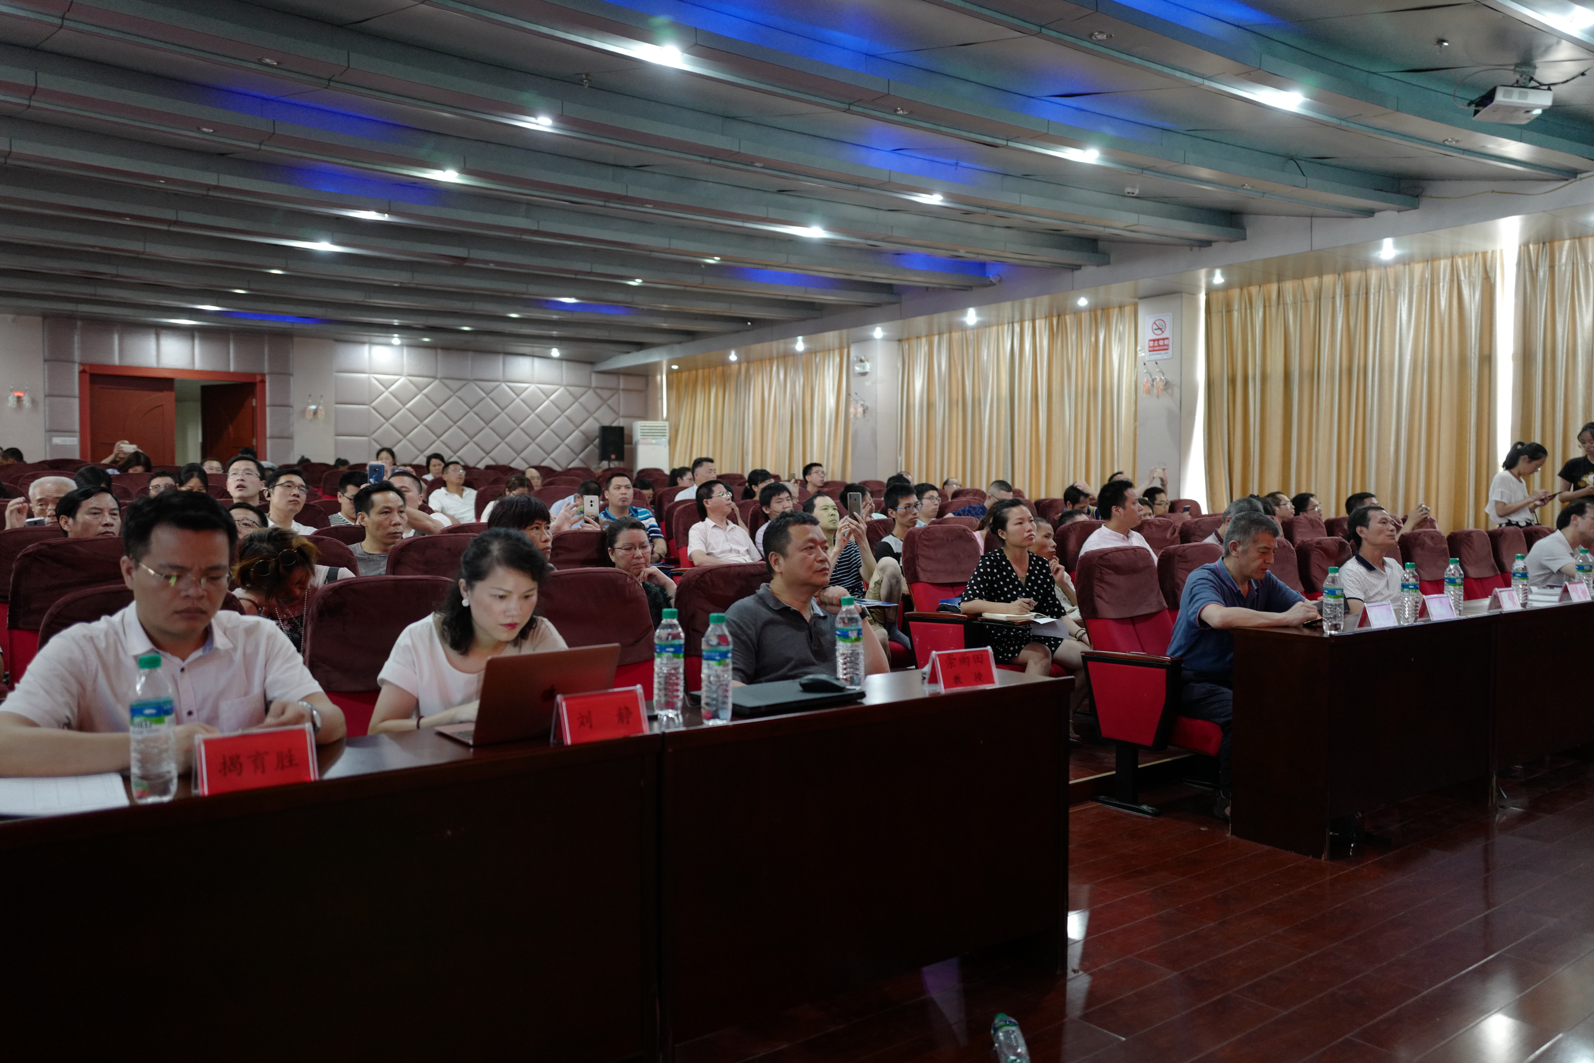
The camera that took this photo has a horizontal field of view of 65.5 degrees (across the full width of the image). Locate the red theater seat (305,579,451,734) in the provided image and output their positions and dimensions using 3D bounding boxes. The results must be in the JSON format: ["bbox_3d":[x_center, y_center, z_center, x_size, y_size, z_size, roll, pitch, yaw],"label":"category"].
[{"bbox_3d":[-0.941,0.637,3.167,0.586,1.020,0.656,-1,2,-39],"label":"red theater seat"}]

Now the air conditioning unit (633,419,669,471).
[{"bbox_3d":[-2.231,-0.782,18.830,0.500,1.740,0.350,-1,2,-25],"label":"air conditioning unit"}]

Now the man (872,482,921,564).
[{"bbox_3d":[0.663,0.339,6.462,0.500,1.160,0.800,-1,2,-37],"label":"man"}]

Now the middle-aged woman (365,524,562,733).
[{"bbox_3d":[-0.722,0.568,2.902,0.520,1.130,0.780,-1,2,-37],"label":"middle-aged woman"}]

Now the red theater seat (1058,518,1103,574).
[{"bbox_3d":[1.676,0.439,6.602,0.586,1.000,0.656,-1,2,-39],"label":"red theater seat"}]

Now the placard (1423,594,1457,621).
[{"bbox_3d":[2.483,0.294,4.809,0.180,0.091,0.067,-1,2,-34],"label":"placard"}]

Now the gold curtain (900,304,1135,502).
[{"bbox_3d":[2.423,-0.922,13.989,0.160,2.880,3.800,-1,2,-36],"label":"gold curtain"}]

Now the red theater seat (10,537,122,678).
[{"bbox_3d":[-1.873,0.547,3.460,0.577,1.022,0.634,-1,3,-38],"label":"red theater seat"}]

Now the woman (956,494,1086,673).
[{"bbox_3d":[1.026,0.404,5.621,0.566,1.121,0.667,-1,2,-33],"label":"woman"}]

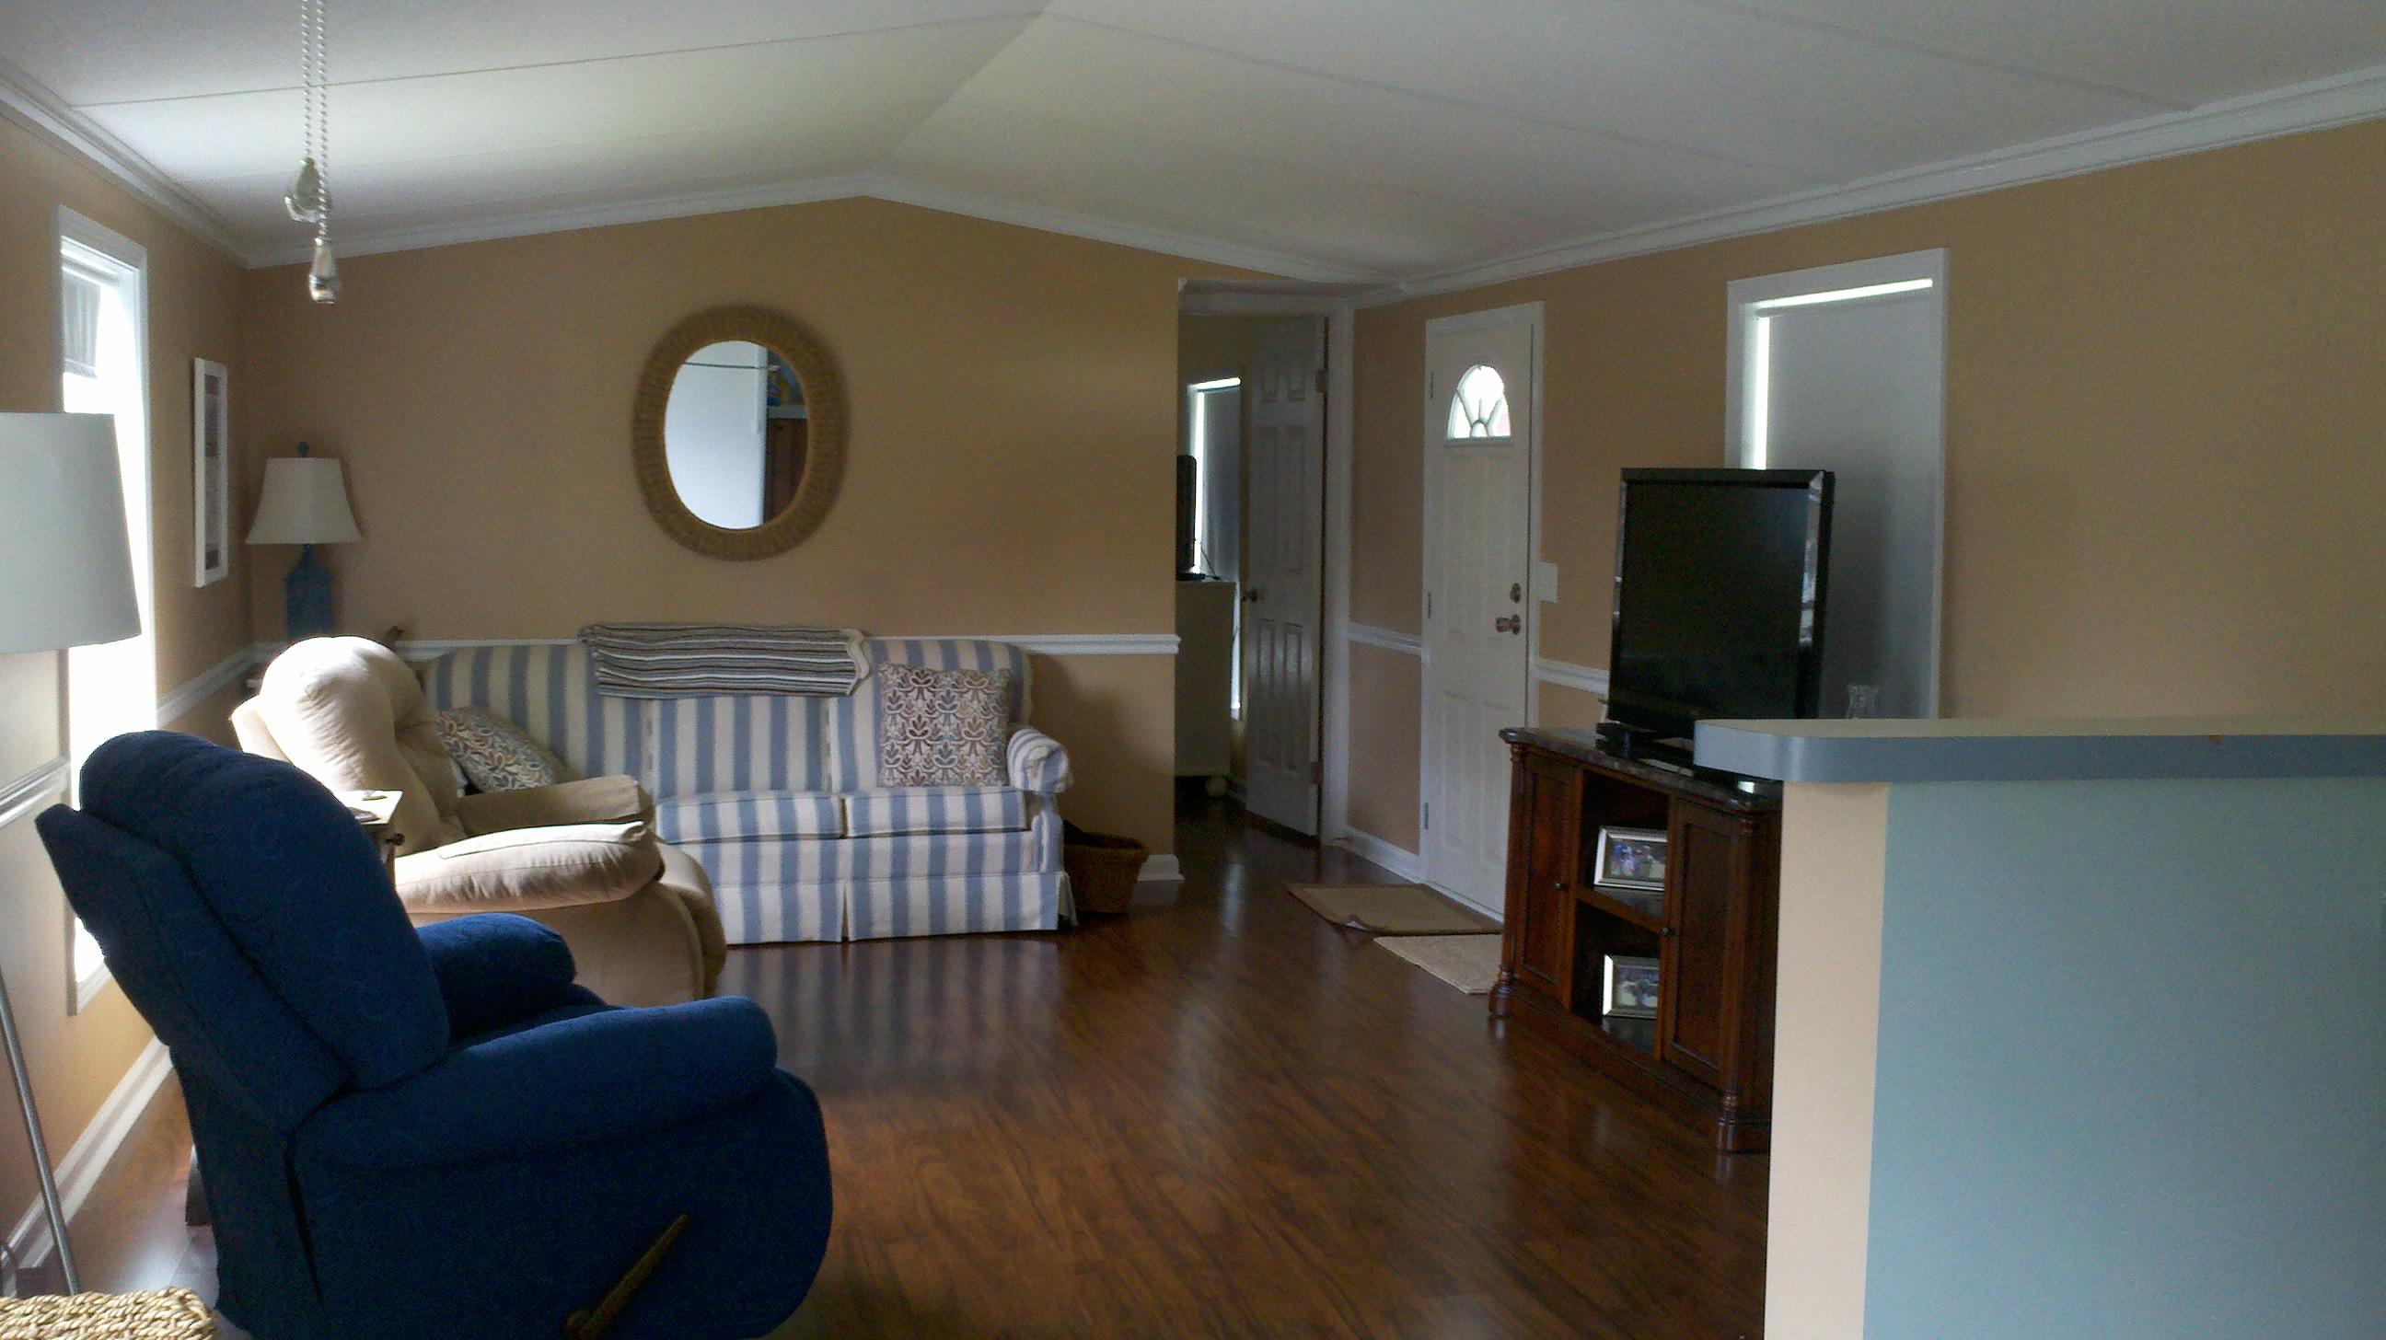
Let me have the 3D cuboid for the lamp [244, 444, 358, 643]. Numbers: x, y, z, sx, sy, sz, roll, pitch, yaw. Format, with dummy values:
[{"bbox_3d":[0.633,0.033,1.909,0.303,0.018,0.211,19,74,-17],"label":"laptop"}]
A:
[{"bbox_3d":[-2.718,-0.312,5.827,0.320,0.769,0.320,-2,6,-18],"label":"lamp"}]

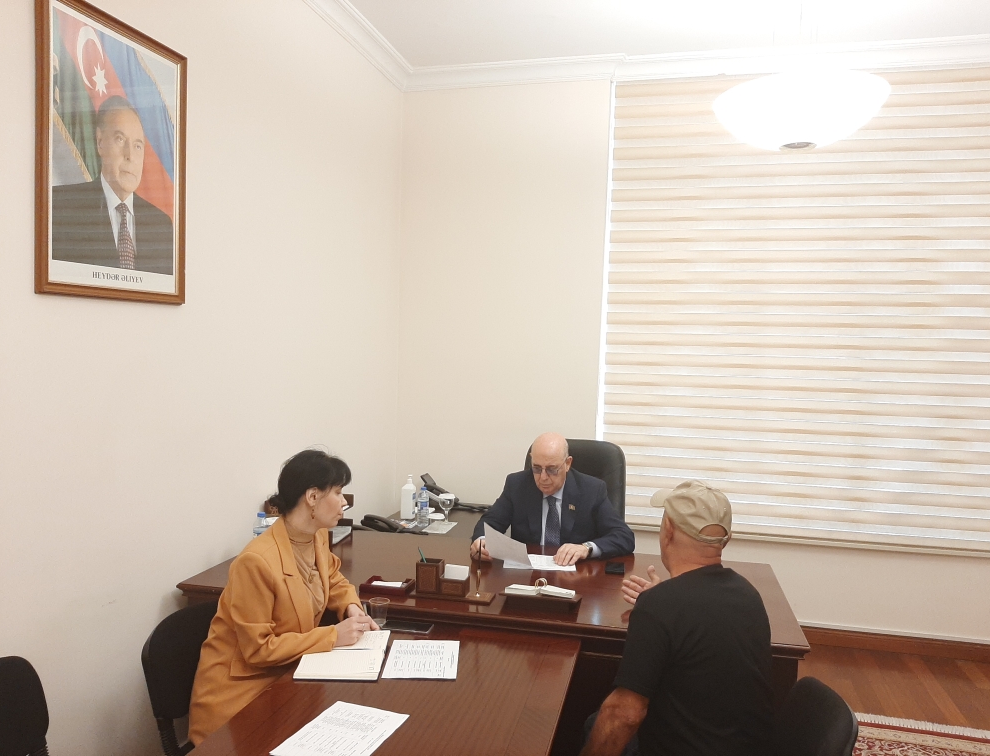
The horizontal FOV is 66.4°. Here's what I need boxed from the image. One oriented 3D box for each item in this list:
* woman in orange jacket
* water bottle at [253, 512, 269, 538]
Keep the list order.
[{"bbox_3d":[-0.643,0.912,2.327,0.700,1.310,0.510,3,3,22],"label":"woman in orange jacket"},{"bbox_3d":[-0.942,0.646,3.049,0.064,0.210,0.064,2,3,14],"label":"water bottle"}]

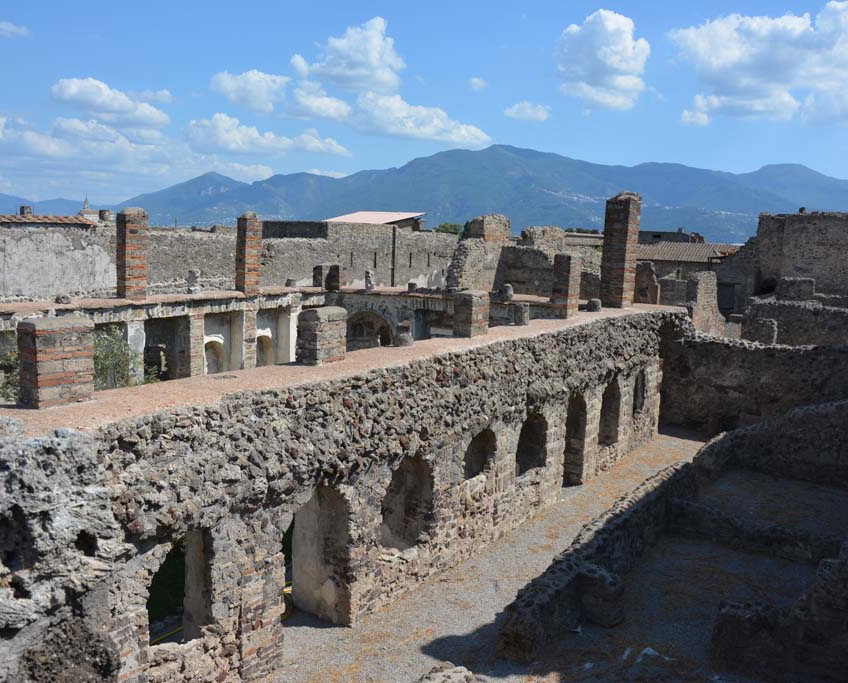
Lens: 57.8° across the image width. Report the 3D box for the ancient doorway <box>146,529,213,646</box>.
[{"bbox_3d":[-2.243,2.074,6.690,0.419,0.915,0.653,8,10,34],"label":"ancient doorway"}]

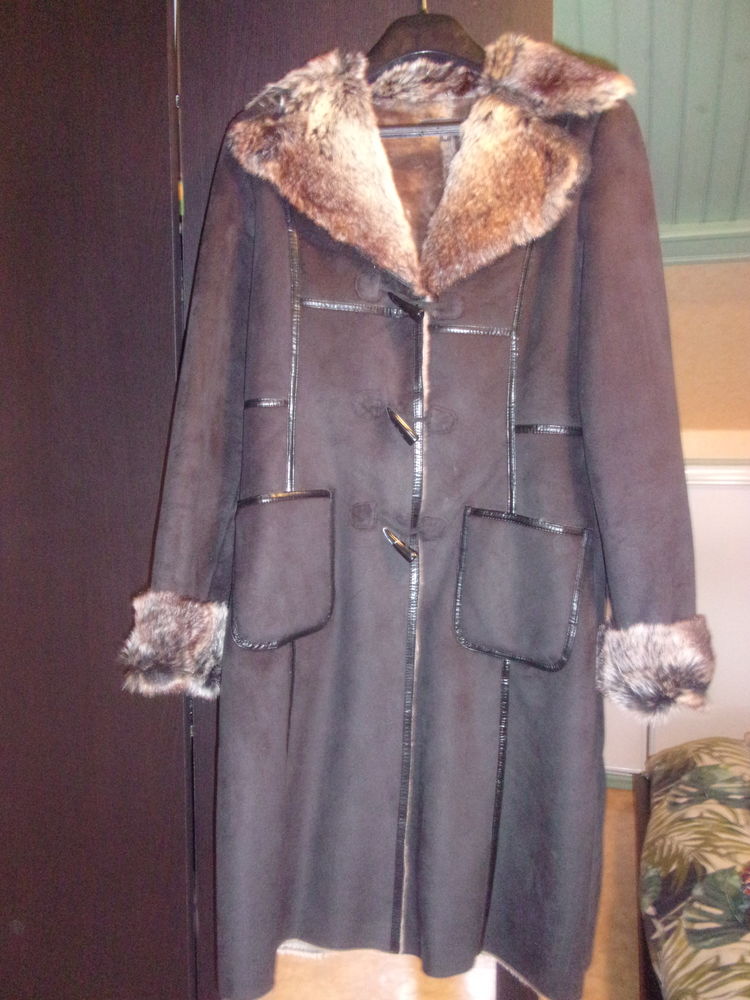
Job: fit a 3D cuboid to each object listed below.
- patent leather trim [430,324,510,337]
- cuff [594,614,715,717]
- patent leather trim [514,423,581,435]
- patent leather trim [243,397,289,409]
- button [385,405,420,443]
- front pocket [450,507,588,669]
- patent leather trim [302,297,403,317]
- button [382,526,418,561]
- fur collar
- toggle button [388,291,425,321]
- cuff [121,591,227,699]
[{"bbox_3d":[0.105,-0.186,0.887,0.089,0.011,0.008,4,5,3],"label":"patent leather trim"},{"bbox_3d":[0.333,0.198,0.961,0.125,0.105,0.090,-5,5,0],"label":"cuff"},{"bbox_3d":[0.196,-0.079,0.911,0.078,0.011,0.008,1,5,-10],"label":"patent leather trim"},{"bbox_3d":[-0.125,-0.112,0.929,0.053,0.011,0.008,2,5,25],"label":"patent leather trim"},{"bbox_3d":[0.030,-0.082,0.886,0.013,0.048,0.013,-38,1,6],"label":"button"},{"bbox_3d":[0.165,0.101,0.912,0.138,0.162,0.025,8,0,-5],"label":"front pocket"},{"bbox_3d":[-0.025,-0.214,0.895,0.112,0.011,0.008,6,6,6],"label":"patent leather trim"},{"bbox_3d":[0.028,0.049,0.898,0.013,0.048,0.013,-44,1,6],"label":"button"},{"bbox_3d":[0.065,-0.382,0.945,0.455,0.295,0.200,1,5,4],"label":"fur collar"},{"bbox_3d":[0.035,-0.226,0.935,0.048,0.013,0.013,36,4,-3],"label":"toggle button"},{"bbox_3d":[-0.245,0.176,0.984,0.115,0.110,0.090,7,6,9],"label":"cuff"}]

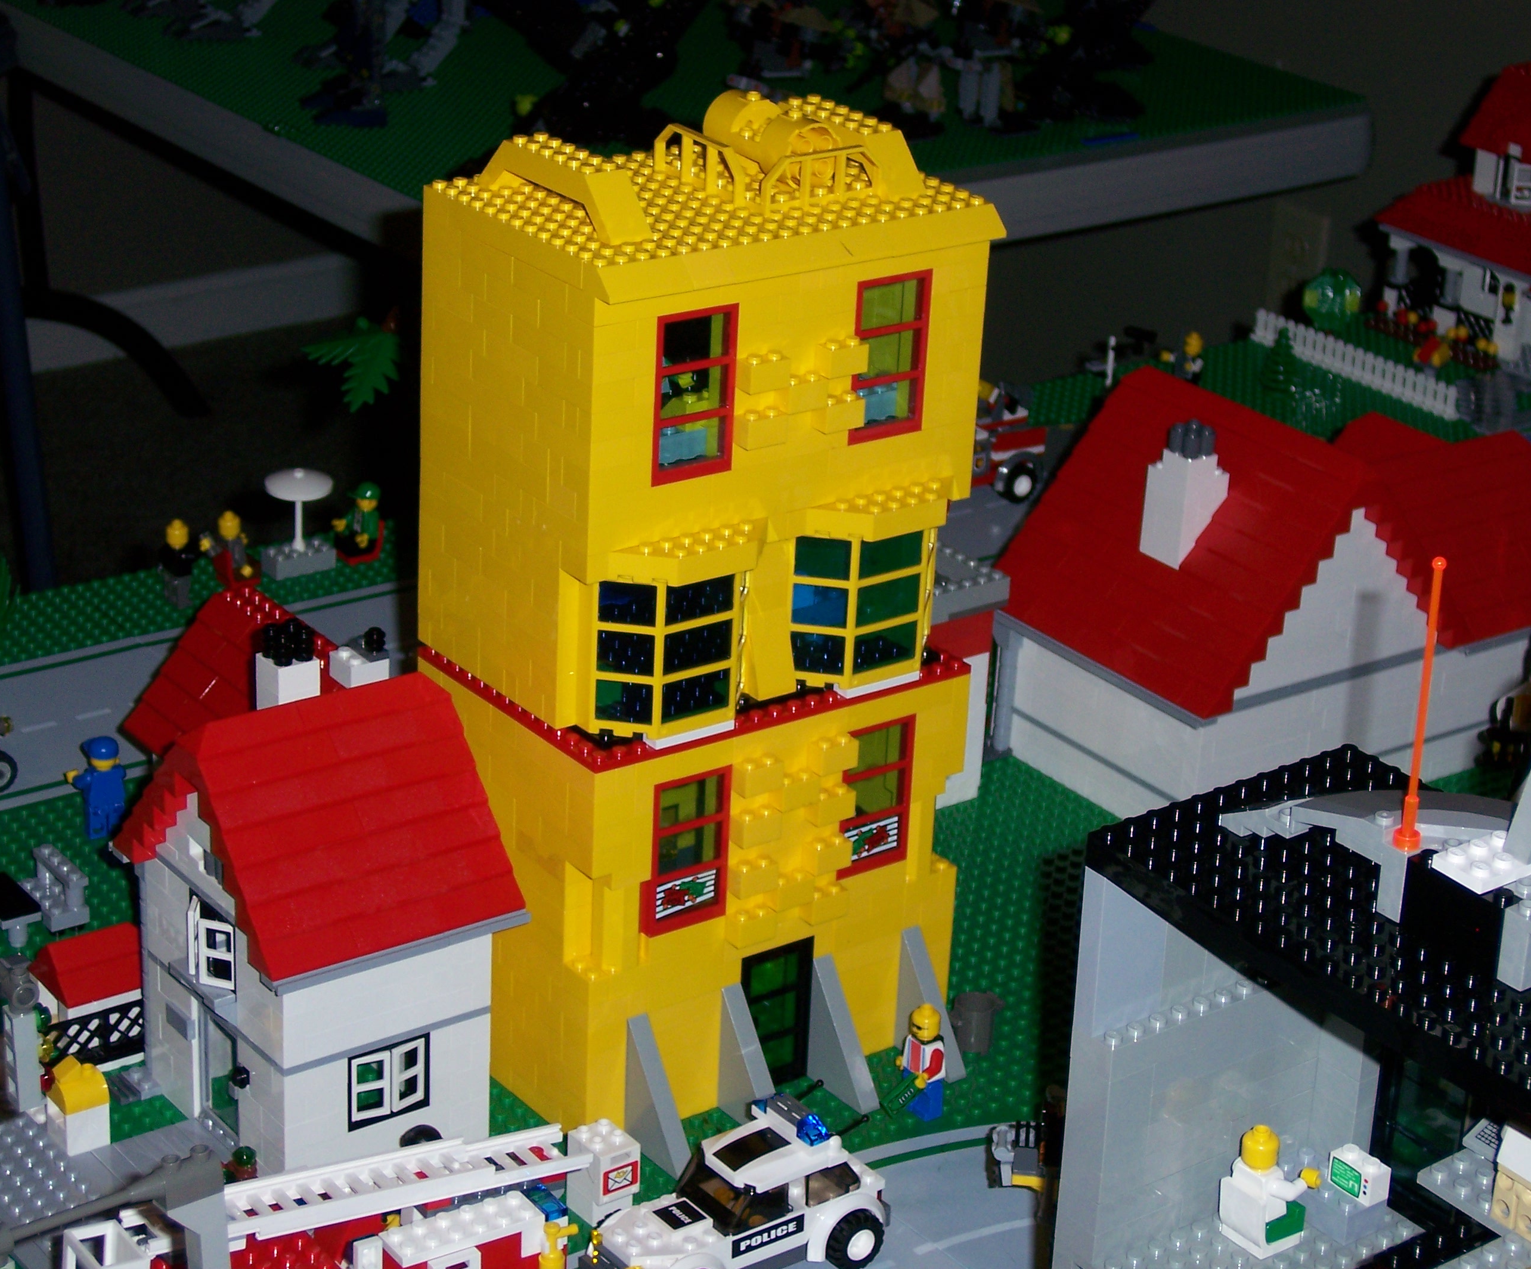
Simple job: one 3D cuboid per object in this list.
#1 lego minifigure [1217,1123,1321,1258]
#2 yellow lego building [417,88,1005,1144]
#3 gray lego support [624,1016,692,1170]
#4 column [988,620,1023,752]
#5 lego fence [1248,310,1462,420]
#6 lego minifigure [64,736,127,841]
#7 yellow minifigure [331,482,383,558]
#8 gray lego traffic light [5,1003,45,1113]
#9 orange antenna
[{"bbox_3d":[0.140,0.150,0.944,0.019,0.037,0.019,-16,30,-33],"label":"lego minifigure"},{"bbox_3d":[-0.020,-0.012,1.192,0.160,0.342,0.120,-14,29,-34],"label":"yellow lego building"},{"bbox_3d":[-0.036,0.158,1.167,0.008,0.048,0.032,-14,29,-34],"label":"gray lego support"},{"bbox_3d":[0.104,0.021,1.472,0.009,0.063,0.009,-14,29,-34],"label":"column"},{"bbox_3d":[0.342,-0.158,1.978,0.008,0.019,0.161,-14,29,-34],"label":"lego fence"},{"bbox_3d":[-0.268,0.059,1.375,0.021,0.042,0.017,-14,29,-34],"label":"lego minifigure"},{"bbox_3d":[-0.198,-0.055,1.652,0.019,0.037,0.019,-14,29,-34],"label":"yellow minifigure"},{"bbox_3d":[-0.255,0.145,1.175,0.008,0.038,0.008,-14,29,-34],"label":"gray lego traffic light"},{"bbox_3d":[0.161,0.017,0.838,0.007,0.077,0.007,-16,30,-33],"label":"orange antenna"}]

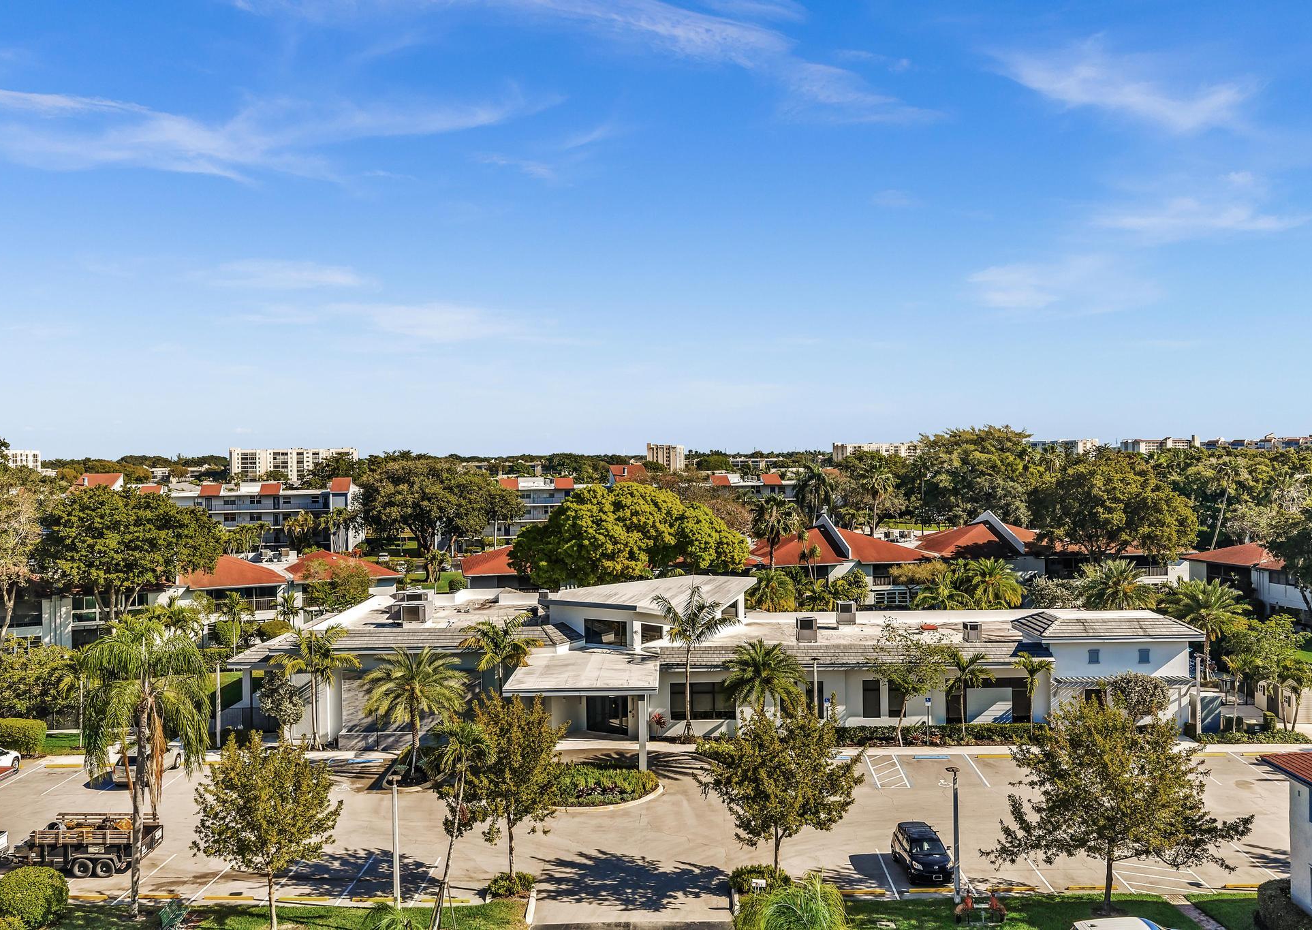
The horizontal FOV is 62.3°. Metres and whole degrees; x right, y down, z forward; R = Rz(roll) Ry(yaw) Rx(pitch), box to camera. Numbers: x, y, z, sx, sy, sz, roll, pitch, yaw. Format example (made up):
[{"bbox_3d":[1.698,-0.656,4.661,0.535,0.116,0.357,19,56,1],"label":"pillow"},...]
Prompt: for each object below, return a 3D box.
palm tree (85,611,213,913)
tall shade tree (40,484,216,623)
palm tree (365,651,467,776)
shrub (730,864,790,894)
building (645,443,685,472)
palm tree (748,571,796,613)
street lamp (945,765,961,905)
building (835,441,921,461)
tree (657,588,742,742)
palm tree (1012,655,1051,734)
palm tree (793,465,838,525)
[{"bbox_3d":[-18.625,10.902,39.386,4.676,10.858,4.676,-1,1,2],"label":"palm tree"},{"bbox_3d":[-40.956,8.811,84.500,14.000,14.200,13.000,-1,1,0],"label":"tall shade tree"},{"bbox_3d":[-12.504,12.726,55.868,5.223,6.685,5.223,-1,1,2],"label":"palm tree"},{"bbox_3d":[3.874,15.232,40.600,2.200,0.850,1.800,-1,1,-3],"label":"shrub"},{"bbox_3d":[7.396,-2.873,775.000,23.000,22.500,18.000,0,1,17],"label":"building"},{"bbox_3d":[9.477,12.017,89.000,4.100,6.400,4.100,-1,1,-3],"label":"palm tree"},{"bbox_3d":[10.770,13.367,39.300,0.500,4.850,0.650,-1,1,0],"label":"street lamp"},{"bbox_3d":[193.489,-8.040,944.261,85.000,21.000,18.500,-1,1,-30],"label":"building"},{"bbox_3d":[2.367,11.116,61.200,4.600,8.700,4.400,-1,1,-3],"label":"tree"},{"bbox_3d":[20.867,12.915,60.300,2.200,4.750,2.200,-1,1,-3],"label":"palm tree"},{"bbox_3d":[22.225,7.148,150.000,6.200,14.300,6.000,-1,1,0],"label":"palm tree"}]

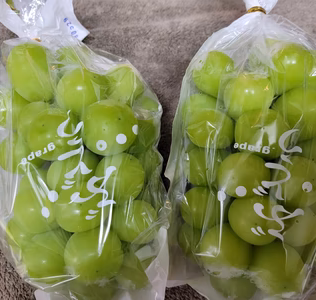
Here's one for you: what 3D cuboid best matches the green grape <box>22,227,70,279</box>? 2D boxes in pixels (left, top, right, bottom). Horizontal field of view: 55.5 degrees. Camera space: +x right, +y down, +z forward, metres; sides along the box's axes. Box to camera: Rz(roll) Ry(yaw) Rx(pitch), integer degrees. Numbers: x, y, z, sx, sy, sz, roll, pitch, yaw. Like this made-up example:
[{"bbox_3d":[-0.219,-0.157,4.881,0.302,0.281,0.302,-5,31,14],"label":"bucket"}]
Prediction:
[{"bbox_3d":[-0.063,0.059,0.172,0.029,0.029,0.029,0,67,0],"label":"green grape"}]

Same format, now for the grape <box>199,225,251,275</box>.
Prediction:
[{"bbox_3d":[0.040,0.058,0.175,0.030,0.030,0.029,0,70,0],"label":"grape"}]

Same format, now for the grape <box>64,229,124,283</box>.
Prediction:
[{"bbox_3d":[-0.035,0.057,0.163,0.031,0.030,0.030,0,67,0],"label":"grape"}]

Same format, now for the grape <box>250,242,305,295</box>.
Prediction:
[{"bbox_3d":[0.067,0.066,0.168,0.030,0.030,0.030,0,70,0],"label":"grape"}]

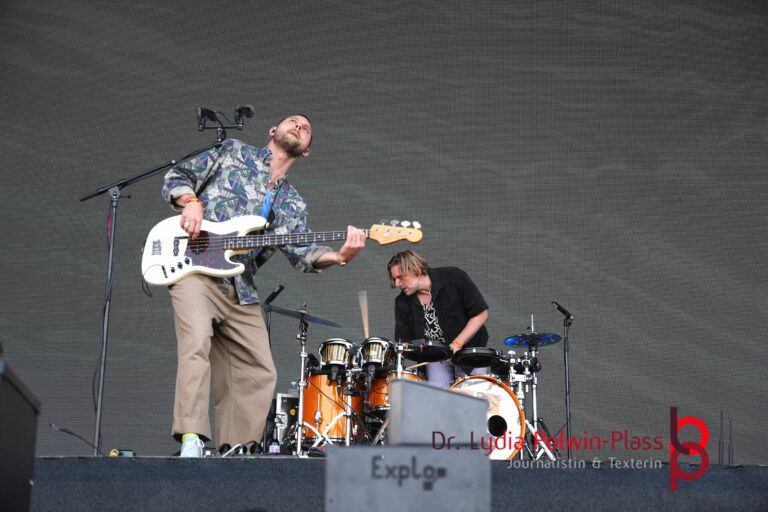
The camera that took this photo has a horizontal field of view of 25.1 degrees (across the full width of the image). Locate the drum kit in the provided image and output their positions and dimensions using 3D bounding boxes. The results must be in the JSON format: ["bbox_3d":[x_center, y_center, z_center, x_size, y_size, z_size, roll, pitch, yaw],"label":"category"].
[{"bbox_3d":[0.190,0.830,10.271,1.750,0.980,1.150,3,-9,-19],"label":"drum kit"}]

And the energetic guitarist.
[{"bbox_3d":[-0.503,0.113,7.413,0.880,1.560,0.720,2,-9,-13],"label":"energetic guitarist"}]

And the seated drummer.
[{"bbox_3d":[0.341,0.690,10.547,0.640,1.340,0.780,-1,-9,12],"label":"seated drummer"}]

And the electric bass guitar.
[{"bbox_3d":[-0.425,-0.055,7.230,1.175,0.345,0.075,-4,-37,3],"label":"electric bass guitar"}]

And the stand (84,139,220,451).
[{"bbox_3d":[-0.936,0.154,7.100,0.660,1.380,0.360,2,-8,-10],"label":"stand"}]

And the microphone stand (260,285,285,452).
[{"bbox_3d":[-0.643,0.718,10.031,0.260,1.120,0.240,1,-8,-6],"label":"microphone stand"}]

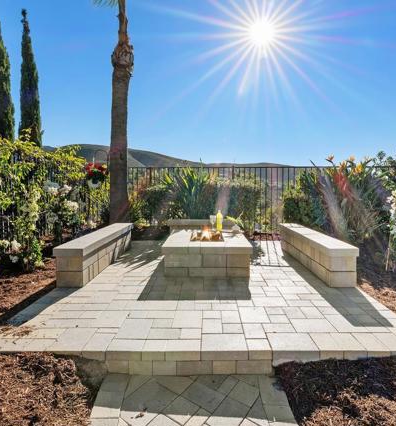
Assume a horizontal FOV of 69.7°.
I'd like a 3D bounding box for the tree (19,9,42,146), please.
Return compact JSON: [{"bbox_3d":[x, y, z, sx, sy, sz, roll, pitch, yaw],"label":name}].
[{"bbox_3d":[-7.112,-4.200,12.000,0.920,8.800,0.920,0,5,1],"label":"tree"}]

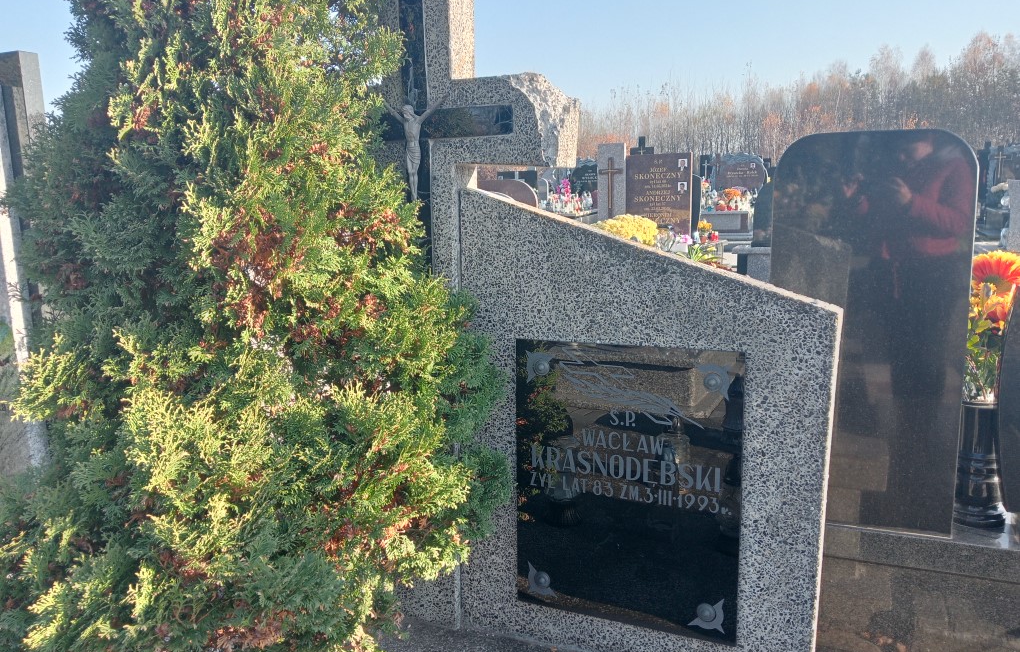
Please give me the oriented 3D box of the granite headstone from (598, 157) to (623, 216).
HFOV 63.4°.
[{"bbox_3d":[0.988,-1.293,8.000,0.260,0.940,0.090,3,10,22],"label":"granite headstone"}]

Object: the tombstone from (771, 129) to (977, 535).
[{"bbox_3d":[0.893,0.020,2.090,0.450,0.995,0.085,3,10,22],"label":"tombstone"}]

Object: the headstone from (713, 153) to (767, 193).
[{"bbox_3d":[4.633,-2.956,16.500,1.030,0.970,0.100,2,10,19],"label":"headstone"}]

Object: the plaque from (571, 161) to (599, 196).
[{"bbox_3d":[1.471,-2.642,15.000,0.780,0.860,0.100,2,10,20],"label":"plaque"}]

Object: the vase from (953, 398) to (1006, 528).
[{"bbox_3d":[1.223,0.345,2.134,0.145,0.326,0.145,3,10,22],"label":"vase"}]

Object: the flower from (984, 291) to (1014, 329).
[{"bbox_3d":[1.227,-0.039,2.071,0.100,0.100,0.070,3,10,22],"label":"flower"}]

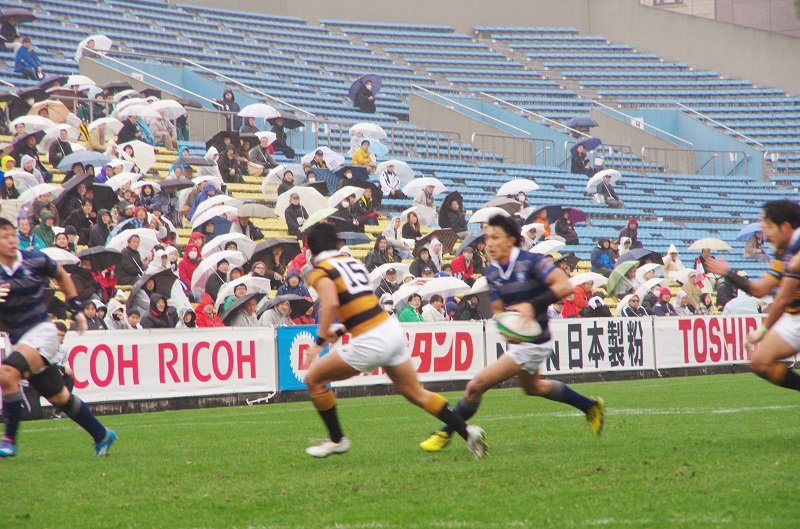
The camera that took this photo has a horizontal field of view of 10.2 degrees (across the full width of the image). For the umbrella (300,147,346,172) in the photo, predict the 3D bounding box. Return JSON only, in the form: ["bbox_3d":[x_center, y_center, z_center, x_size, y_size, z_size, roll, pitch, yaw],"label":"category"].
[{"bbox_3d":[-1.814,-2.400,103.745,1.050,0.780,1.050,2,-41,1],"label":"umbrella"}]

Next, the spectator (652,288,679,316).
[{"bbox_3d":[4.844,1.007,82.000,0.560,1.150,0.700,0,0,-41],"label":"spectator"}]

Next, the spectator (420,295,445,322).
[{"bbox_3d":[0.539,1.061,72.000,0.700,1.150,0.520,-1,0,35],"label":"spectator"}]

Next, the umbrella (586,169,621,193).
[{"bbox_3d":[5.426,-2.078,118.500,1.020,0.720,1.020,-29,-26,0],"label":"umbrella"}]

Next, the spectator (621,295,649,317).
[{"bbox_3d":[4.701,1.232,89.000,0.560,1.240,0.800,-2,-1,-28],"label":"spectator"}]

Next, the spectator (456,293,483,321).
[{"bbox_3d":[1.270,1.156,76.836,0.540,1.250,0.750,0,-1,-28],"label":"spectator"}]

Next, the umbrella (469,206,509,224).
[{"bbox_3d":[1.940,-0.833,93.984,0.970,0.780,0.970,-10,-3,22],"label":"umbrella"}]

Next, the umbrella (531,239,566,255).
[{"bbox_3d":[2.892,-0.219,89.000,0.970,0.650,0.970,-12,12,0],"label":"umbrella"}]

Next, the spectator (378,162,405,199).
[{"bbox_3d":[-0.154,-1.872,111.065,0.560,1.250,0.780,-1,-1,-28],"label":"spectator"}]

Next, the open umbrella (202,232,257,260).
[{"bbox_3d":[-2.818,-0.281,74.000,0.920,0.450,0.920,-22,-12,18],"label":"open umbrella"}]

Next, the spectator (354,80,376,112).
[{"bbox_3d":[-0.914,-5.035,136.909,0.750,1.200,0.580,-3,-1,42],"label":"spectator"}]

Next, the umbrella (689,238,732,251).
[{"bbox_3d":[7.009,-0.198,100.997,1.000,0.780,1.000,-1,-1,24],"label":"umbrella"}]

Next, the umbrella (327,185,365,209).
[{"bbox_3d":[-1.039,-1.329,93.877,0.980,0.780,0.980,-32,-19,14],"label":"umbrella"}]

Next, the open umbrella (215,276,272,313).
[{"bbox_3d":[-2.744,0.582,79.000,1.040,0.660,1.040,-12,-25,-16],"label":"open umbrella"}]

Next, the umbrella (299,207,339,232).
[{"bbox_3d":[-1.534,-0.766,90.992,0.950,0.780,0.950,-34,-3,26],"label":"umbrella"}]

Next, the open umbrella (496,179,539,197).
[{"bbox_3d":[2.910,-1.640,108.994,1.050,0.780,1.050,-13,-3,24],"label":"open umbrella"}]

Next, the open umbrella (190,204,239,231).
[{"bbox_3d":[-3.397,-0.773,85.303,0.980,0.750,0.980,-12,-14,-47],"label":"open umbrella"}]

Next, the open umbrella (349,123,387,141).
[{"bbox_3d":[-0.831,-3.194,112.993,0.980,0.780,0.980,-2,-1,0],"label":"open umbrella"}]

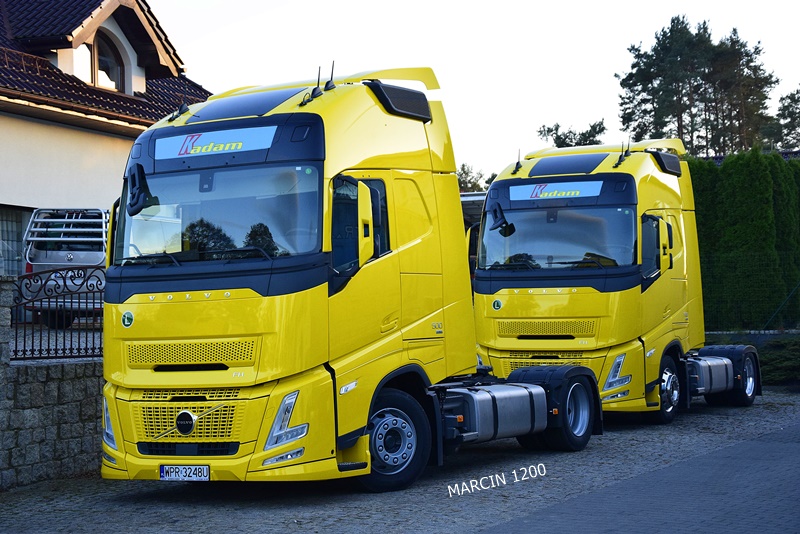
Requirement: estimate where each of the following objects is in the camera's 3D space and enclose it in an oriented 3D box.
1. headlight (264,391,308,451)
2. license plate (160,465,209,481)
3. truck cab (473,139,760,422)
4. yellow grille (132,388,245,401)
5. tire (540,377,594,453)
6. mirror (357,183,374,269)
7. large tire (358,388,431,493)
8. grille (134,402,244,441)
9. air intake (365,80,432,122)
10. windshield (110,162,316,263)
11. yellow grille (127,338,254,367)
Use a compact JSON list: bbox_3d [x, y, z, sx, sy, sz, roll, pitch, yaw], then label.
[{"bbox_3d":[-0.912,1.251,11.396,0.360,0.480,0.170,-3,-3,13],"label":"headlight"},{"bbox_3d":[-1.798,1.723,11.702,0.525,0.120,0.020,-4,-6,30],"label":"license plate"},{"bbox_3d":[3.310,0.203,20.813,2.700,3.980,6.200,-2,-3,29],"label":"truck cab"},{"bbox_3d":[-1.787,1.077,11.831,1.150,0.110,0.060,-4,-3,30],"label":"yellow grille"},{"bbox_3d":[1.857,1.614,15.783,0.310,0.960,0.960,-4,-3,30],"label":"tire"},{"bbox_3d":[-0.243,-0.357,11.732,0.200,0.750,0.200,-4,-3,30],"label":"mirror"},{"bbox_3d":[-0.169,1.552,12.517,0.960,0.960,0.310,0,-3,-39],"label":"large tire"},{"bbox_3d":[-1.784,1.301,11.772,1.180,0.330,0.100,-4,-3,30],"label":"grille"},{"bbox_3d":[-0.045,-1.552,13.173,0.350,0.330,0.850,-4,-3,30],"label":"air intake"},{"bbox_3d":[-1.678,-0.411,12.143,2.200,0.900,0.300,-4,-14,30],"label":"windshield"},{"bbox_3d":[-1.784,0.723,11.837,1.390,0.250,0.070,-4,-3,30],"label":"yellow grille"}]

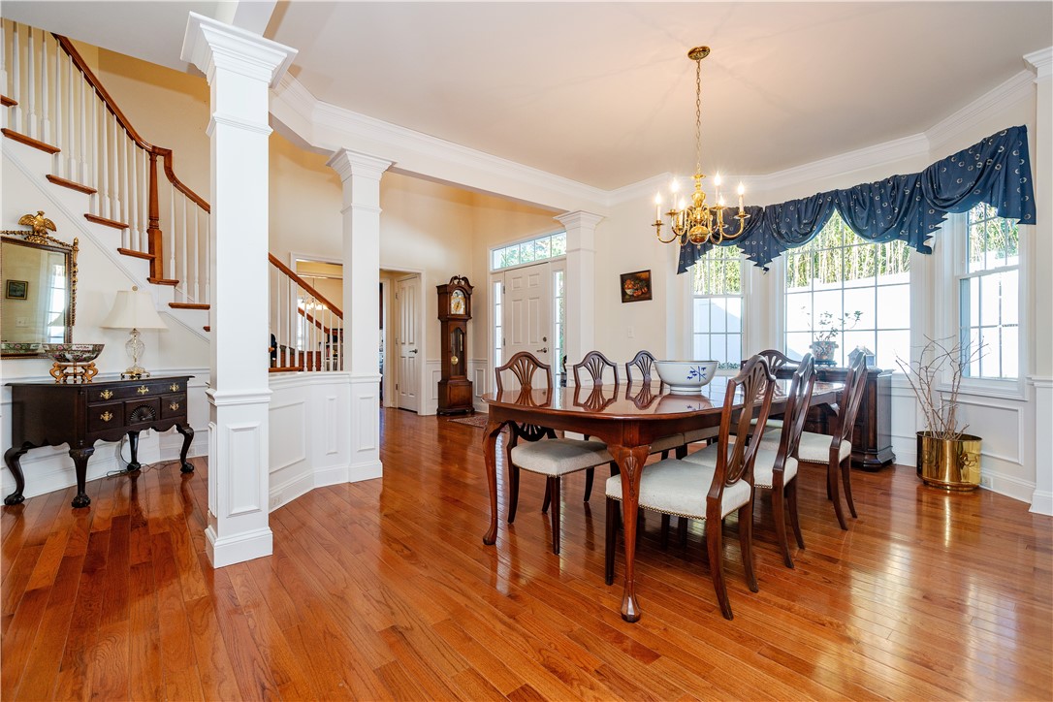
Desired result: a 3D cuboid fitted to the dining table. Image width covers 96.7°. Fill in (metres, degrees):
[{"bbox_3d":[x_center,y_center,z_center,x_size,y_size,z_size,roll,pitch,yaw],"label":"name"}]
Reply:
[{"bbox_3d":[0.926,0.592,2.700,2.410,0.750,1.150,0,1,-41],"label":"dining table"}]

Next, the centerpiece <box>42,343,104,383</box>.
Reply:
[{"bbox_3d":[-2.980,0.080,3.090,0.285,0.250,0.285,0,0,-6],"label":"centerpiece"}]

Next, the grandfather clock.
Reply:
[{"bbox_3d":[-1.056,-0.096,7.027,0.480,2.060,0.310,0,1,-39],"label":"grandfather clock"}]

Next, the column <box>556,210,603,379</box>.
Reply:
[{"bbox_3d":[0.587,-0.247,5.063,0.380,2.390,0.380,0,1,-39],"label":"column"}]

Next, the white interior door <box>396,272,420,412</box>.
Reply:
[{"bbox_3d":[-1.842,-0.093,7.307,0.050,2.040,0.740,0,1,-39],"label":"white interior door"}]

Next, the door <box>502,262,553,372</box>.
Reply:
[{"bbox_3d":[-0.008,-0.086,6.366,0.060,2.050,0.915,0,1,-40],"label":"door"}]

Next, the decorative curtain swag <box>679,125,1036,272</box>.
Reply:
[{"bbox_3d":[2.621,-1.118,4.031,0.760,0.680,2.450,0,1,-39],"label":"decorative curtain swag"}]

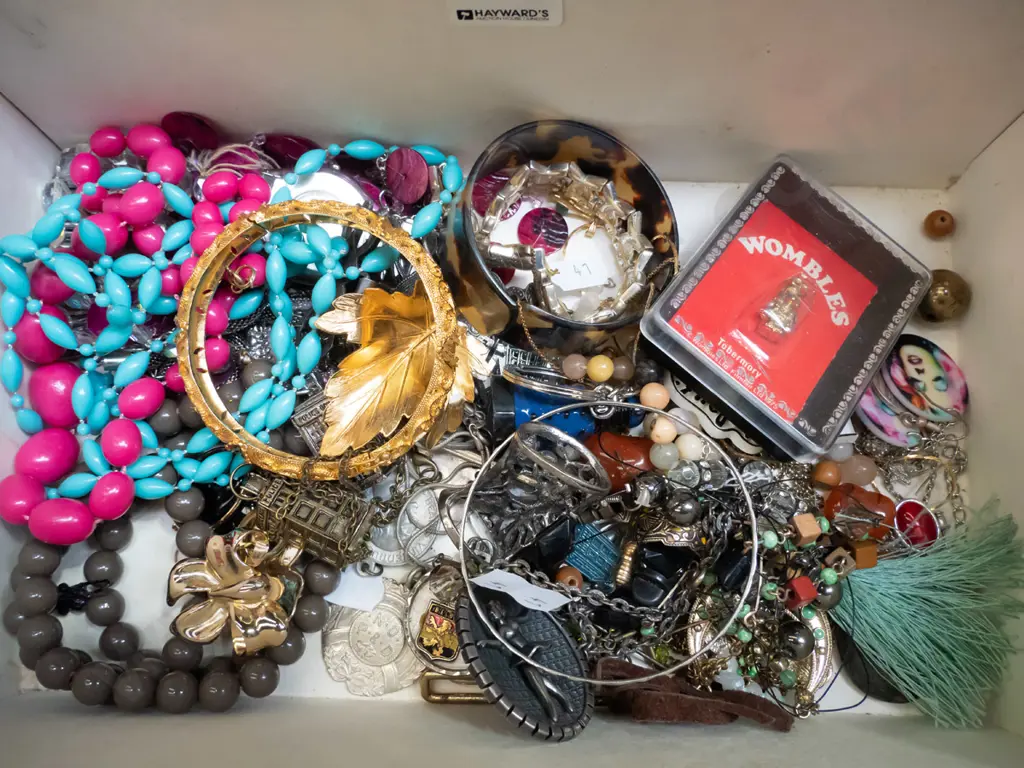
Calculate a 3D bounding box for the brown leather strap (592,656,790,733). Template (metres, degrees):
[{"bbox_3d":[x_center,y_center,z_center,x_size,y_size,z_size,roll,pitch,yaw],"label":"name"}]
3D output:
[{"bbox_3d":[0.049,0.083,0.237,0.054,0.017,0.017,14,80,3],"label":"brown leather strap"}]

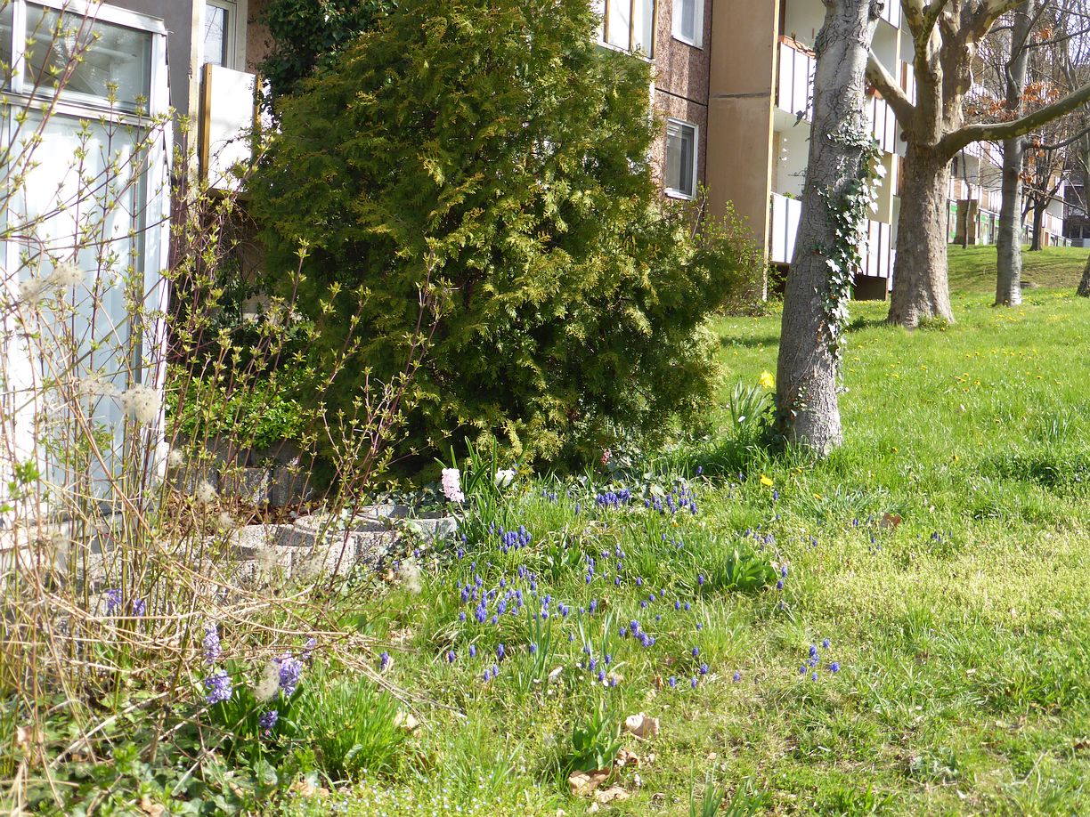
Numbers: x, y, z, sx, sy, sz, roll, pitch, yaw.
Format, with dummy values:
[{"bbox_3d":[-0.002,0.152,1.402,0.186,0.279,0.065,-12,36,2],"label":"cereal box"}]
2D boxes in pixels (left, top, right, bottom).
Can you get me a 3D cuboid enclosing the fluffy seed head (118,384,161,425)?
[{"bbox_3d":[-0.966,-0.009,3.450,0.100,0.092,0.090,2,3,0],"label":"fluffy seed head"}]

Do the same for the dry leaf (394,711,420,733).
[{"bbox_3d":[-0.372,0.850,3.920,0.072,0.050,0.062,2,3,0],"label":"dry leaf"}]

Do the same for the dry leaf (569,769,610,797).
[{"bbox_3d":[0.113,0.957,3.700,0.100,0.050,0.080,2,1,0],"label":"dry leaf"}]

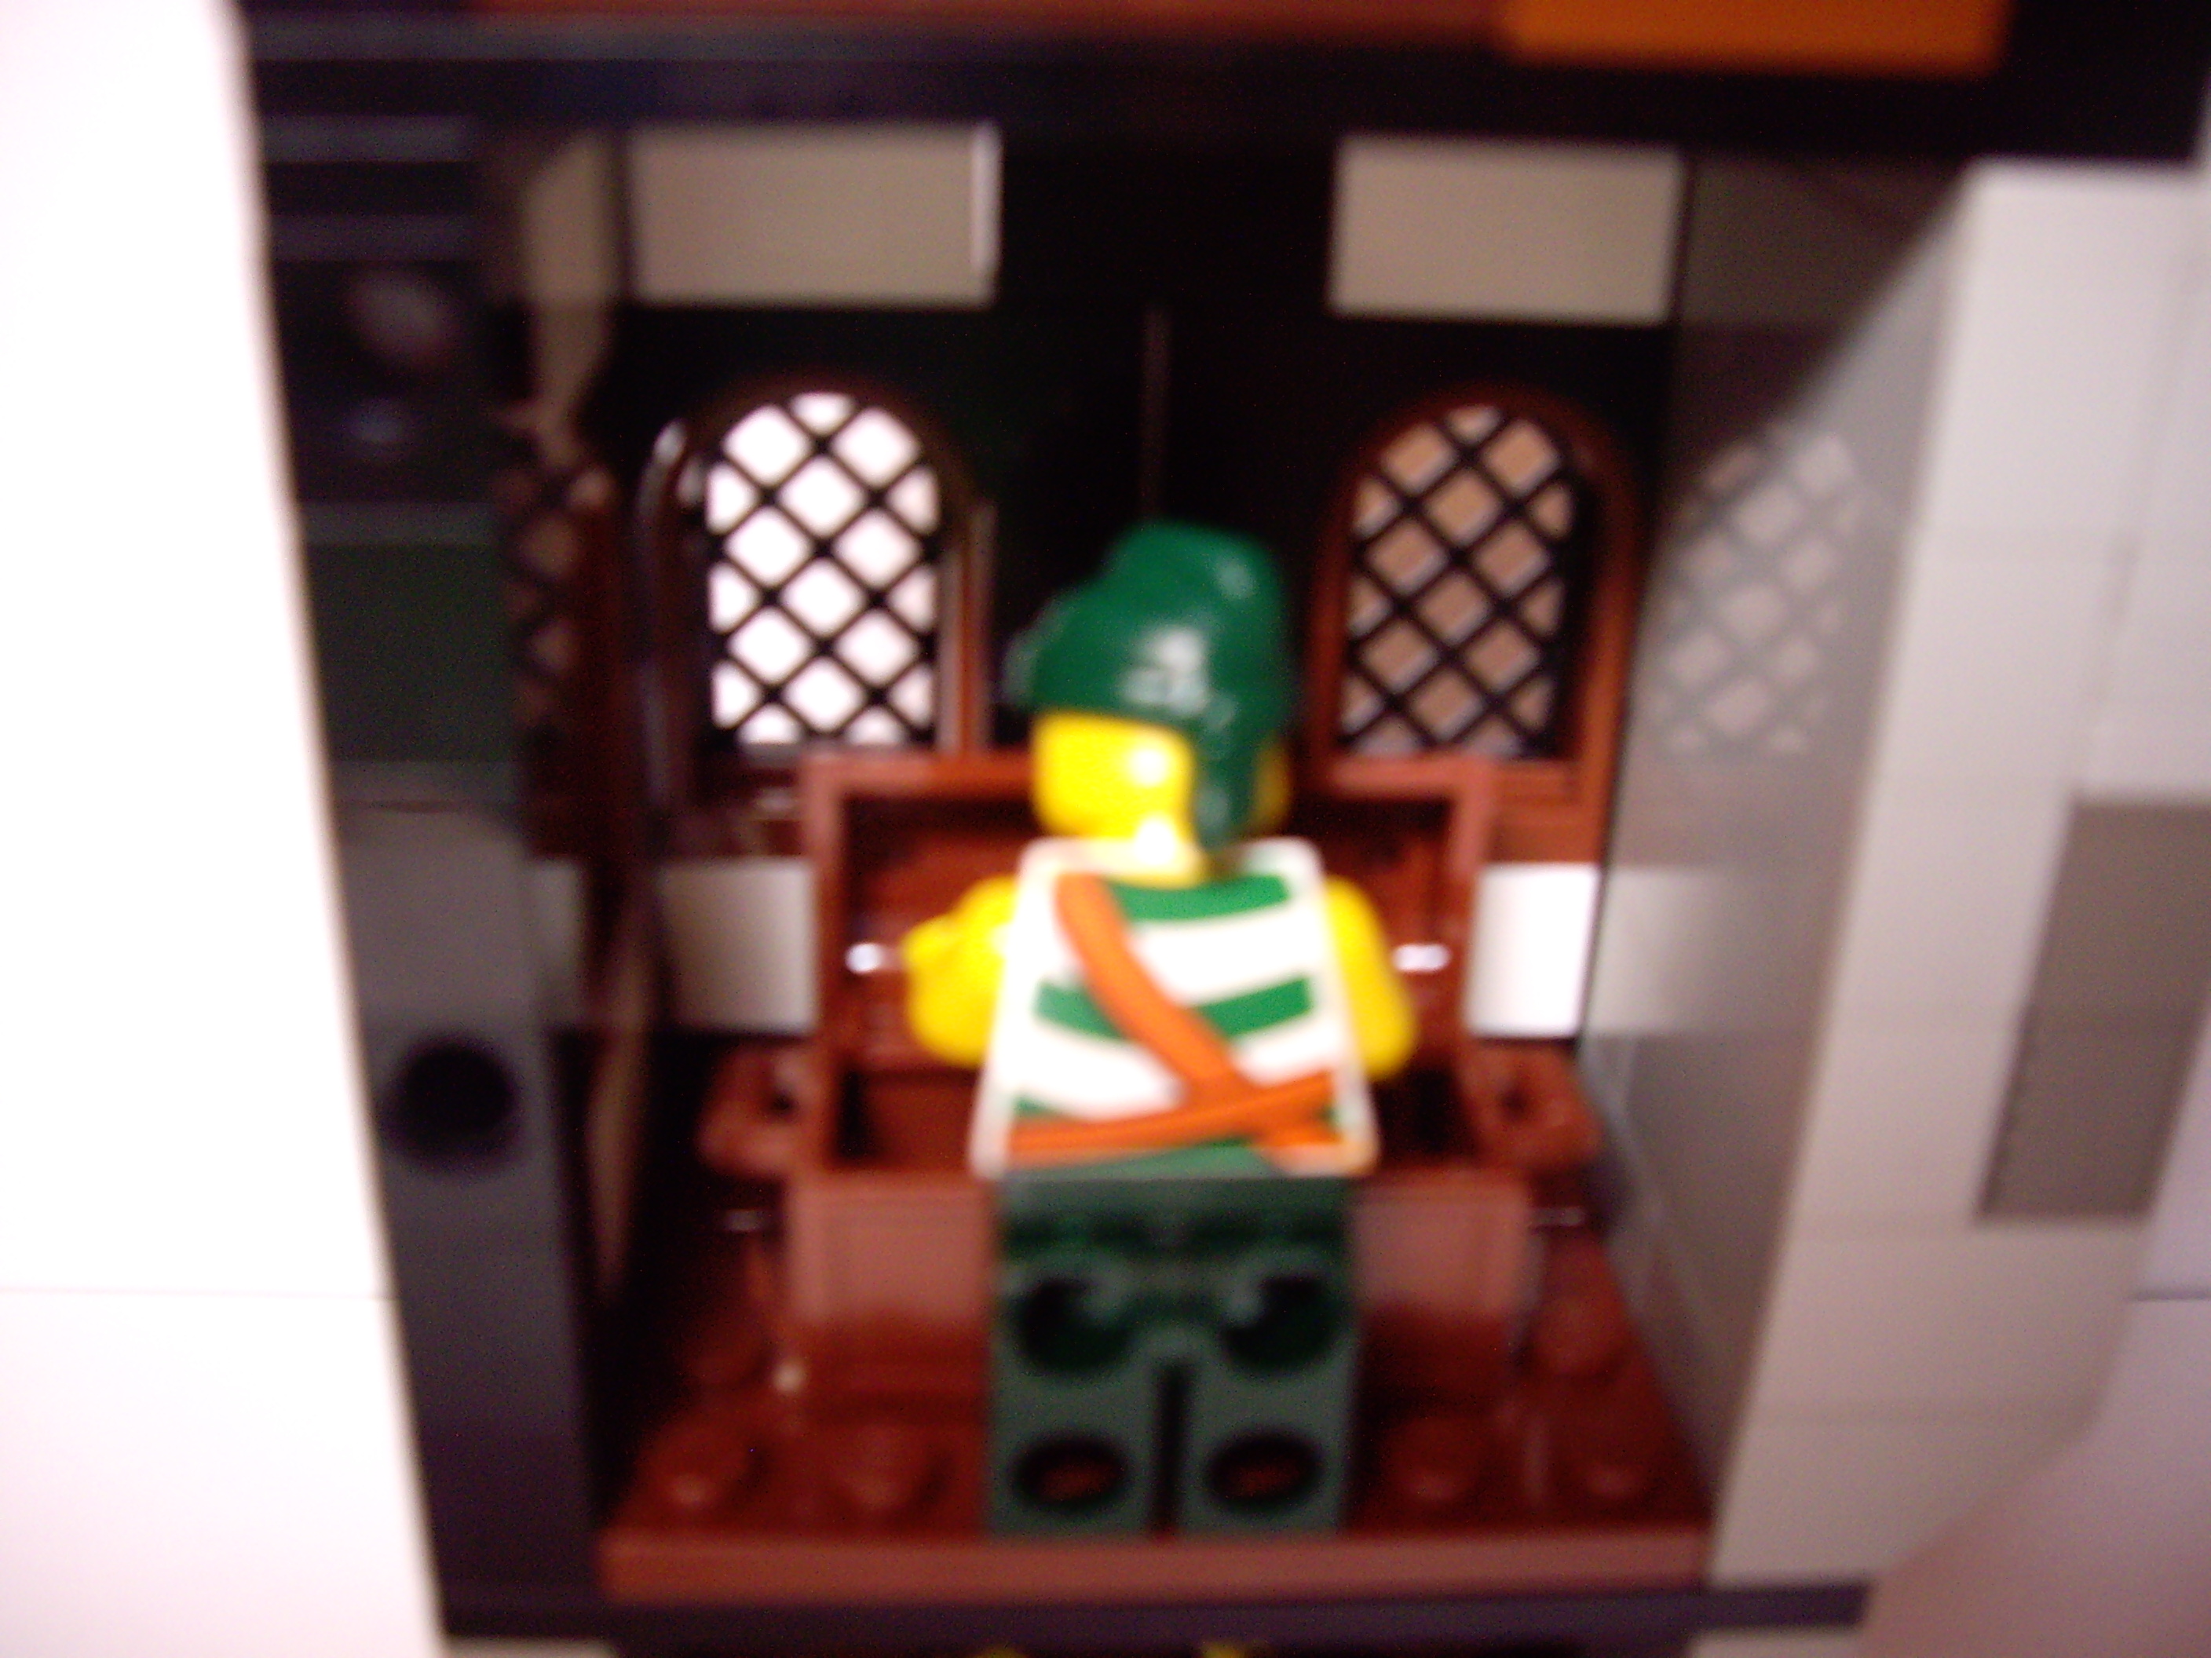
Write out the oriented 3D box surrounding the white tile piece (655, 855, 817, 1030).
[{"bbox_3d":[-0.015,0.004,0.130,0.016,0.010,0.008,0,26,-4],"label":"white tile piece"}]

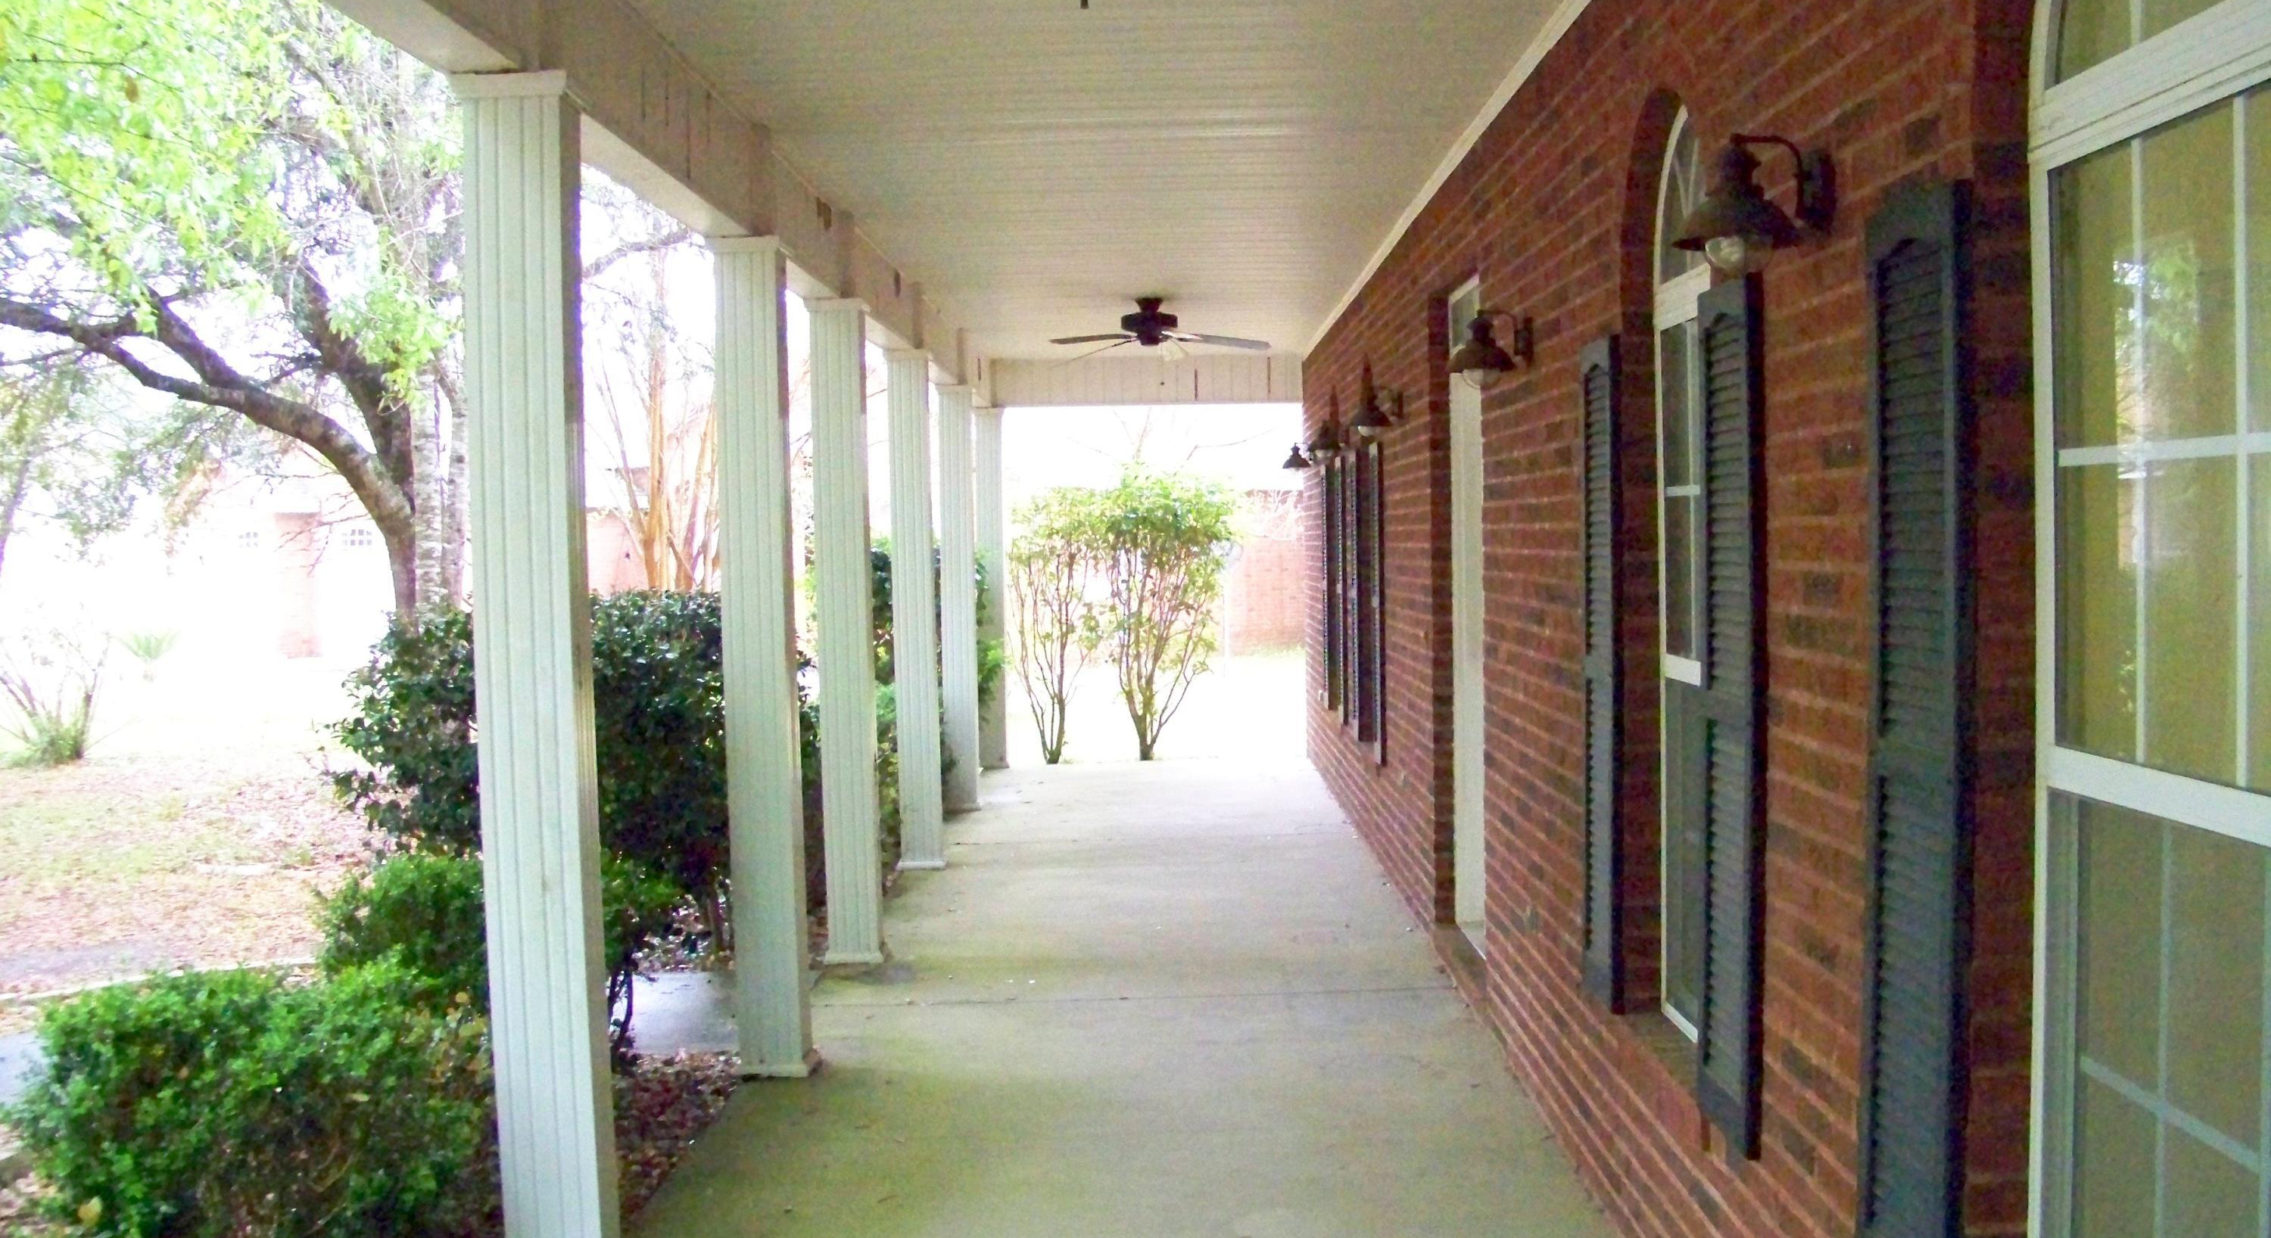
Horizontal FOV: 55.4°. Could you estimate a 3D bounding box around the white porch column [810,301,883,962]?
[{"bbox_3d":[-1.167,0.045,8.808,0.236,2.670,0.236,-1,2,1],"label":"white porch column"}]

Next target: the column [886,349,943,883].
[{"bbox_3d":[-1.137,-0.054,11.275,0.236,2.670,0.236,-1,2,1],"label":"column"}]

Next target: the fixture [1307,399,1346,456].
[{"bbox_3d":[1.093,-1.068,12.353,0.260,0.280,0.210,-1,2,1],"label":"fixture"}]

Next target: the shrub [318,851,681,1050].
[{"bbox_3d":[-2.141,1.191,7.434,1.150,0.723,1.050,-1,2,1],"label":"shrub"}]

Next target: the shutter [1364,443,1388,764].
[{"bbox_3d":[1.178,-0.078,10.566,0.045,1.570,0.350,-1,2,1],"label":"shutter"}]

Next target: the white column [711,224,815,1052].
[{"bbox_3d":[-1.192,0.119,6.962,0.236,2.670,0.236,-1,2,1],"label":"white column"}]

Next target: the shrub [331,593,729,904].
[{"bbox_3d":[-2.434,0.692,9.169,1.700,1.533,1.400,-1,2,1],"label":"shrub"}]

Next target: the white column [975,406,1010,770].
[{"bbox_3d":[-1.055,-0.227,16.158,0.236,2.670,0.236,-1,2,1],"label":"white column"}]

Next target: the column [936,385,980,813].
[{"bbox_3d":[-1.107,-0.134,13.658,0.236,2.670,0.236,-1,2,1],"label":"column"}]

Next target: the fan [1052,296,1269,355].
[{"bbox_3d":[0.103,-1.620,11.944,1.270,0.340,1.270,-1,2,1],"label":"fan"}]

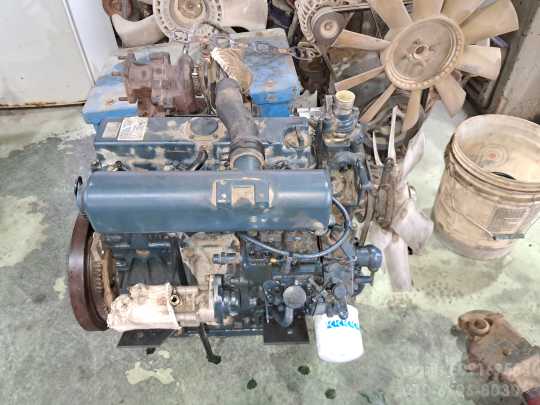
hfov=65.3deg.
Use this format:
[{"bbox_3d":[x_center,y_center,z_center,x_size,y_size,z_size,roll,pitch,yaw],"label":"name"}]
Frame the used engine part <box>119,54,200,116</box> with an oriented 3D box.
[{"bbox_3d":[-0.211,-0.223,0.810,0.165,0.120,0.110,0,44,0],"label":"used engine part"}]

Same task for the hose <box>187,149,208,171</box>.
[{"bbox_3d":[-0.120,-0.070,0.700,0.037,0.045,0.035,0,44,0],"label":"hose"}]

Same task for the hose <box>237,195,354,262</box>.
[{"bbox_3d":[0.043,0.044,0.680,0.190,0.120,0.060,0,44,0],"label":"hose"}]

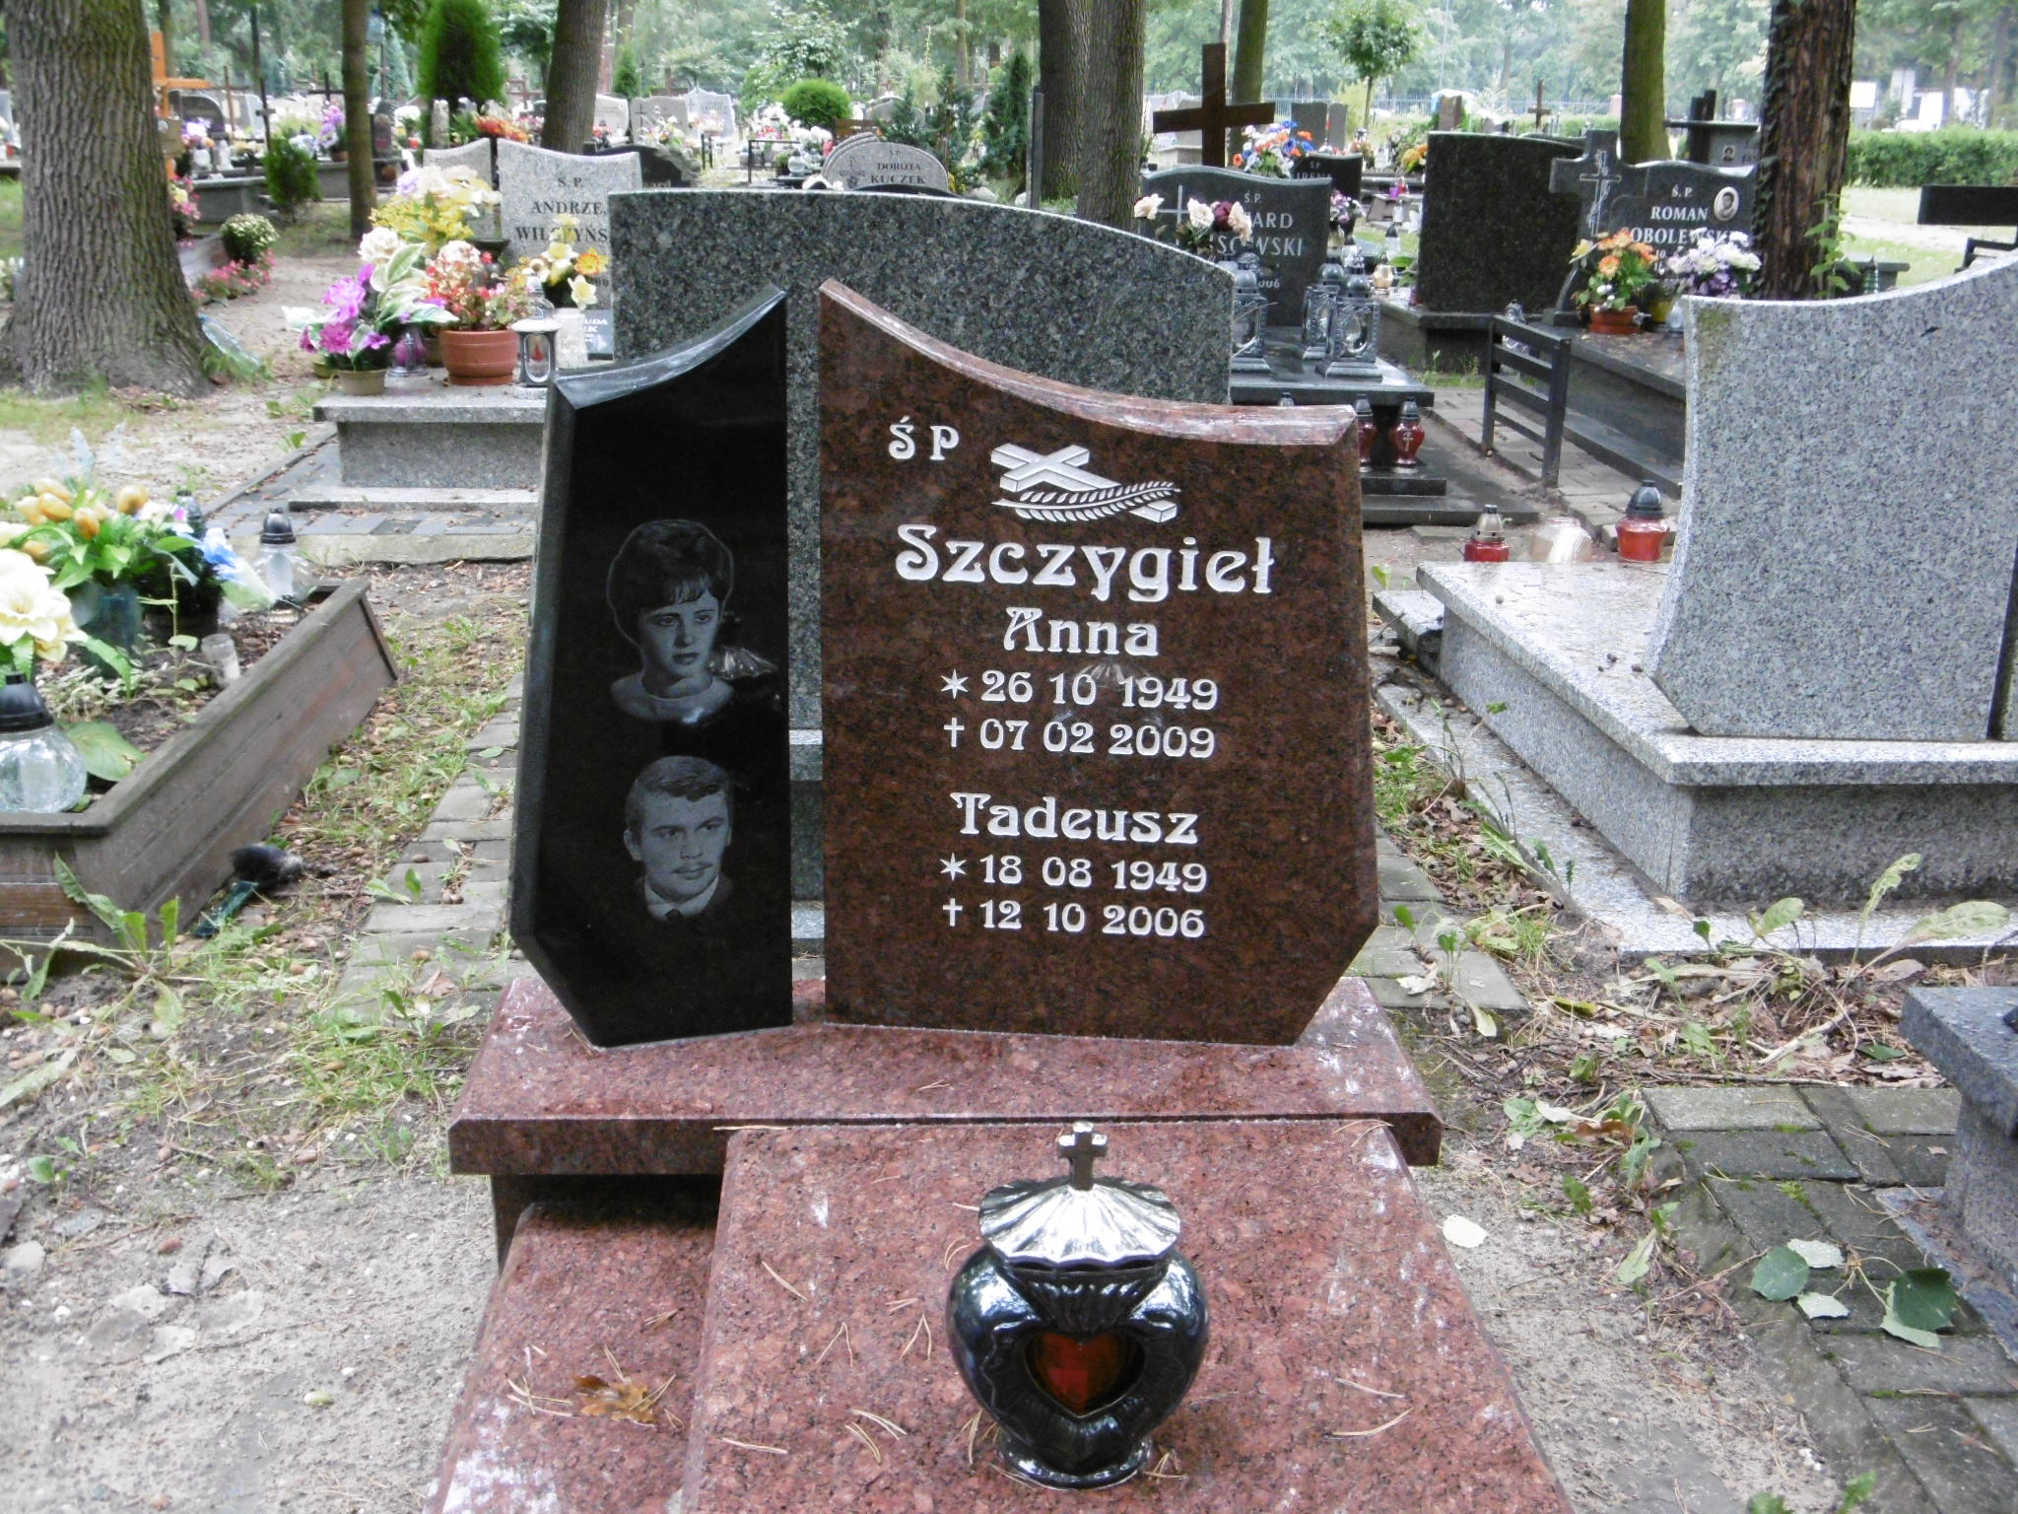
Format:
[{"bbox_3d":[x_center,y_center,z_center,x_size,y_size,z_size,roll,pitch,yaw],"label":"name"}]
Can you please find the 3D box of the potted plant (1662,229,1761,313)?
[{"bbox_3d":[2.988,-2.039,9.423,0.374,0.403,0.340,0,17,-2],"label":"potted plant"}]

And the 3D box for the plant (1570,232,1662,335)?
[{"bbox_3d":[2.588,-2.020,9.450,0.387,0.429,0.370,0,17,-4],"label":"plant"}]

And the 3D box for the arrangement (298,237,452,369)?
[{"bbox_3d":[-1.864,-1.320,6.507,0.427,0.394,0.340,0,17,-4],"label":"arrangement"}]

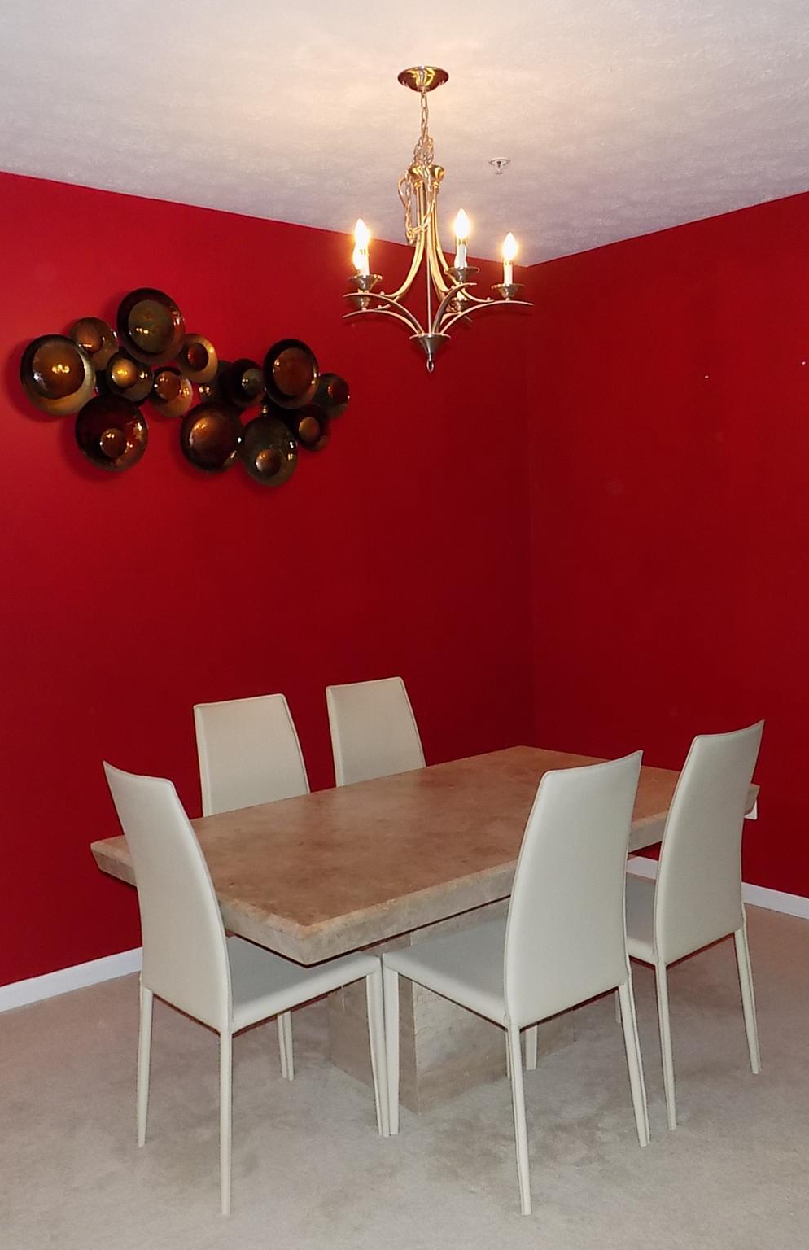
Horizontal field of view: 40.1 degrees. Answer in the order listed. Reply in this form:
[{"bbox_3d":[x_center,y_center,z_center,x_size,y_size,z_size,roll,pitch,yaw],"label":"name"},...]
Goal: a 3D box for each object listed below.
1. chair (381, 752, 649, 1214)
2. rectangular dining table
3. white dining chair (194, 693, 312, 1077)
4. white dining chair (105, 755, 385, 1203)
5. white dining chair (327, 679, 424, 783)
[{"bbox_3d":[0.287,0.803,2.753,0.449,1.010,0.536,-6,6,-39],"label":"chair"},{"bbox_3d":[0.131,0.908,3.258,1.732,0.730,0.986,-6,6,-41],"label":"rectangular dining table"},{"bbox_3d":[-0.356,0.762,3.519,0.449,1.010,0.536,-6,6,-40],"label":"white dining chair"},{"bbox_3d":[-0.408,0.823,2.792,0.536,1.010,0.449,-6,6,-41],"label":"white dining chair"},{"bbox_3d":[0.050,0.722,3.855,0.449,1.010,0.536,-6,6,-40],"label":"white dining chair"}]

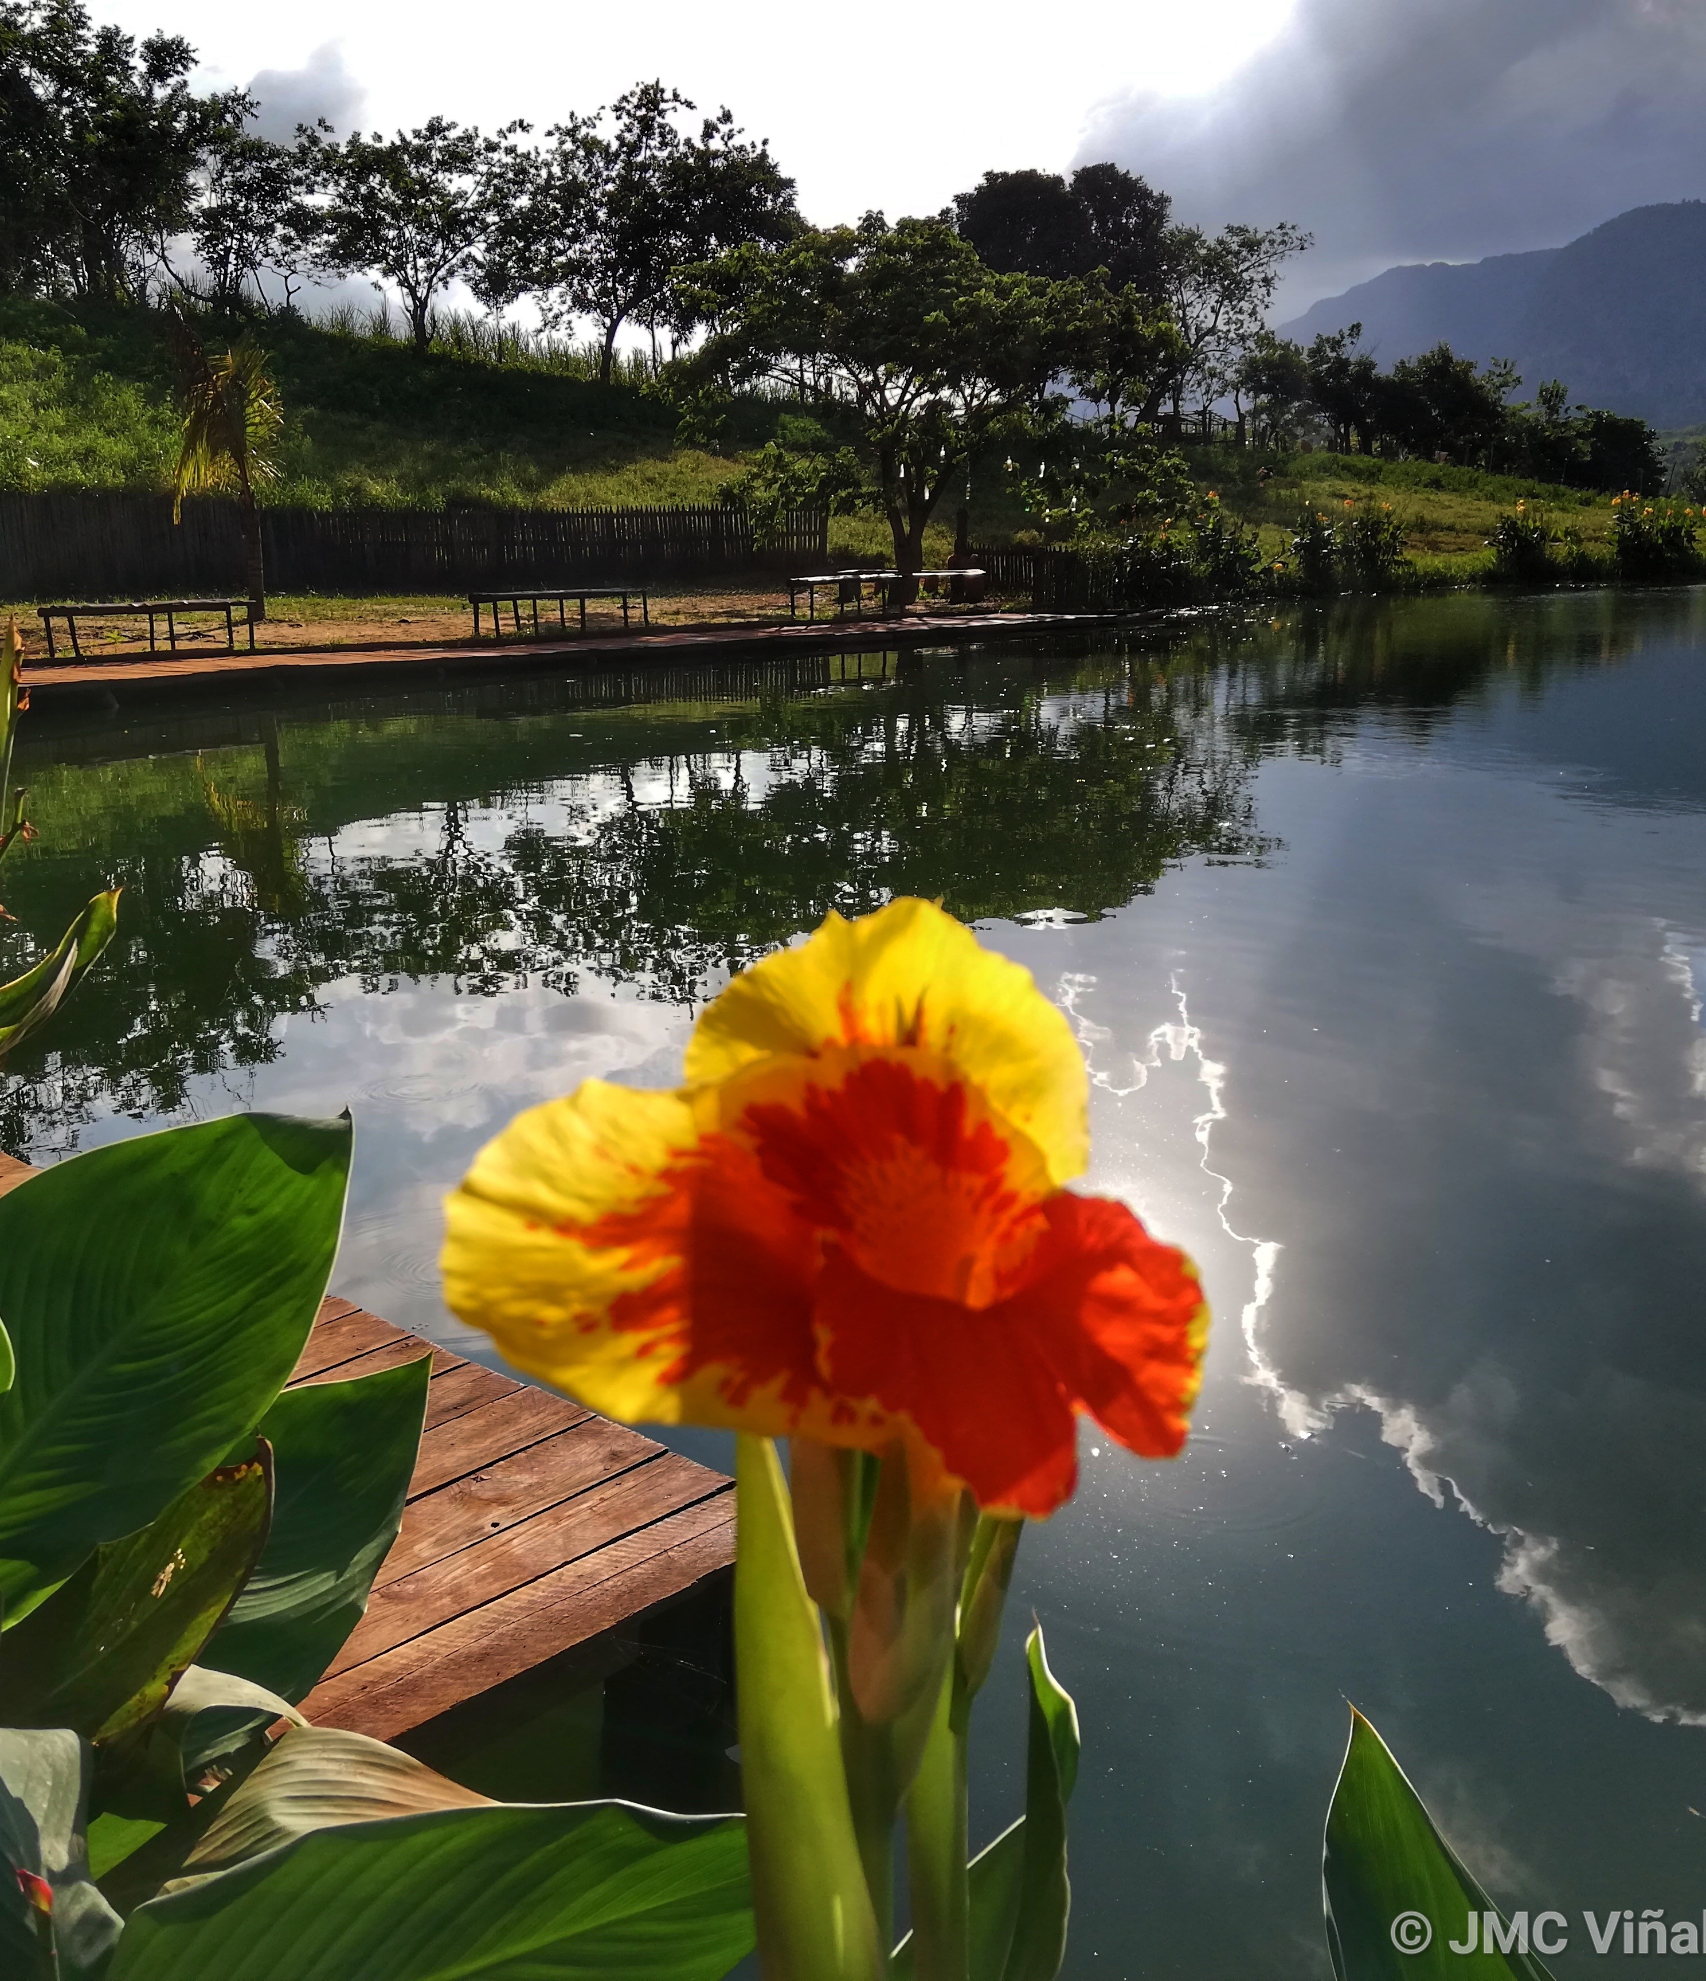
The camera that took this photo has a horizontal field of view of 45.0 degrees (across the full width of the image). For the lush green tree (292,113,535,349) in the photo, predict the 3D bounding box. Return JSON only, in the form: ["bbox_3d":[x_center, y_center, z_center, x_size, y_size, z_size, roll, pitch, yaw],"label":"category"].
[{"bbox_3d":[-9.054,-15.669,42.644,4.812,4.528,4.331,-3,14,-11],"label":"lush green tree"}]

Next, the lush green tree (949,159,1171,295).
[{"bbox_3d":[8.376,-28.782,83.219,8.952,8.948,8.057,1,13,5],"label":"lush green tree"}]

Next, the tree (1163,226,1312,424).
[{"bbox_3d":[11.738,-20.191,63.014,4.286,6.394,3.643,2,13,10],"label":"tree"}]

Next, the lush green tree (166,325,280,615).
[{"bbox_3d":[-7.659,-6.290,25.118,1.302,3.393,1.302,-4,14,-16],"label":"lush green tree"}]

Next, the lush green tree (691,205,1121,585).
[{"bbox_3d":[0.732,-8.422,29.856,6.372,5.299,6.053,0,13,1],"label":"lush green tree"}]

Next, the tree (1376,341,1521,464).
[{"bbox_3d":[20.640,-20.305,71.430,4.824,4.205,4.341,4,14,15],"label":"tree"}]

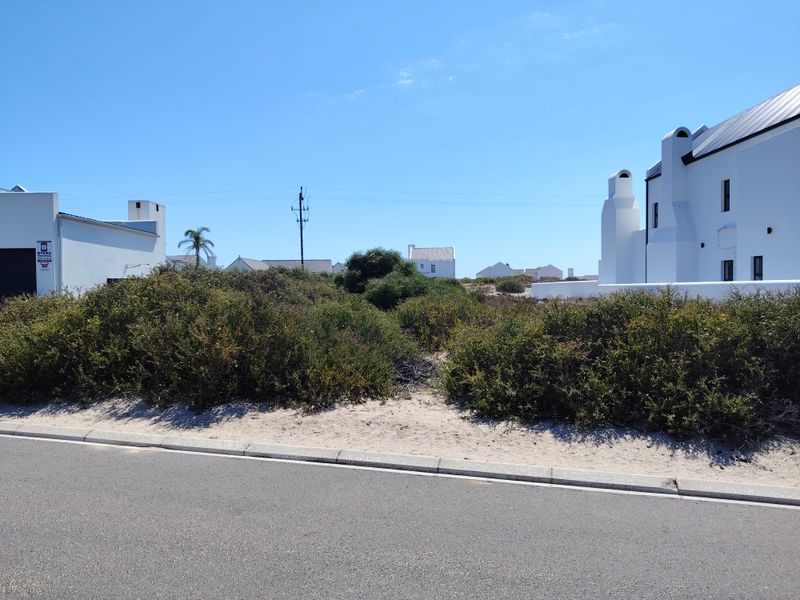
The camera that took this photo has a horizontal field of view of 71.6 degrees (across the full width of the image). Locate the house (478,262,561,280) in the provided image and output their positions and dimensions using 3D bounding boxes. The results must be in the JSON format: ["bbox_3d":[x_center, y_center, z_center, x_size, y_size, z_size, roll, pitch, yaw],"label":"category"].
[{"bbox_3d":[26.714,-6.259,124.000,18.600,4.400,9.500,0,1,-3],"label":"house"}]

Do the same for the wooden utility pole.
[{"bbox_3d":[-10.096,-5.855,56.000,1.600,11.200,0.800,0,1,0],"label":"wooden utility pole"}]

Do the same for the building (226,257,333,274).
[{"bbox_3d":[-19.275,-3.887,88.000,16.500,5.800,9.500,0,1,-1],"label":"building"}]

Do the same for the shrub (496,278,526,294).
[{"bbox_3d":[9.648,-1.168,48.000,2.600,1.400,2.400,0,1,0],"label":"shrub"}]

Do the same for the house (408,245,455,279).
[{"bbox_3d":[4.571,-5.442,80.500,6.600,5.100,5.200,0,1,-6],"label":"house"}]

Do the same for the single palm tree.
[{"bbox_3d":[-22.746,-4.191,62.000,4.000,8.000,4.000,0,1,0],"label":"single palm tree"}]

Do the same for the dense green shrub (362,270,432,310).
[{"bbox_3d":[-0.113,-0.428,25.000,3.100,1.800,2.800,0,1,0],"label":"dense green shrub"}]

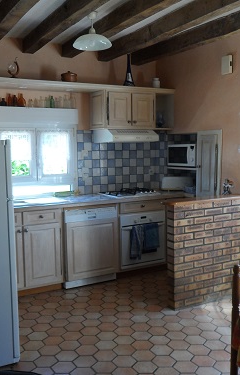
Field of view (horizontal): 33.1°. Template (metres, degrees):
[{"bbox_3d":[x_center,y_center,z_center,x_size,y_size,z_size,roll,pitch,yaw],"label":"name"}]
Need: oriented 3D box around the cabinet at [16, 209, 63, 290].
[{"bbox_3d":[-1.089,0.607,4.278,0.826,0.806,0.592,-4,6,-28],"label":"cabinet"}]

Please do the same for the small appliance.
[{"bbox_3d":[0.877,-0.406,5.006,0.367,0.265,0.500,-4,6,-32],"label":"small appliance"}]

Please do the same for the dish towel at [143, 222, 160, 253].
[{"bbox_3d":[0.365,0.561,4.658,0.215,0.335,0.060,-3,6,-28],"label":"dish towel"}]

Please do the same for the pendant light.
[{"bbox_3d":[-0.236,-1.382,3.528,0.343,0.283,0.343,0,6,0],"label":"pendant light"}]

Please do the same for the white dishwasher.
[{"bbox_3d":[-0.437,0.606,4.610,0.598,0.838,0.585,-3,6,-28],"label":"white dishwasher"}]

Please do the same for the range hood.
[{"bbox_3d":[0.056,-0.620,4.848,0.612,0.143,0.510,-4,6,-28],"label":"range hood"}]

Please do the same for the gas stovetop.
[{"bbox_3d":[0.111,0.053,4.926,0.590,0.065,0.510,-3,6,-28],"label":"gas stovetop"}]

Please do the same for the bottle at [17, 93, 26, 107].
[{"bbox_3d":[-1.089,-0.942,4.413,0.082,0.153,0.082,-4,6,-28],"label":"bottle"}]

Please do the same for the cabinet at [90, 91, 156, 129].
[{"bbox_3d":[0.026,-0.902,4.843,0.653,0.428,0.449,-4,6,-28],"label":"cabinet"}]

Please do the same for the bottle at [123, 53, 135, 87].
[{"bbox_3d":[0.101,-1.368,4.745,0.138,0.413,0.138,-1,5,0],"label":"bottle"}]

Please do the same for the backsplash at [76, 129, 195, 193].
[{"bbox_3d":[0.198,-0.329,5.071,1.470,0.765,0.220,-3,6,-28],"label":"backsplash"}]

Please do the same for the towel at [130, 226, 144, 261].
[{"bbox_3d":[0.192,0.625,4.572,0.180,0.410,0.060,-3,6,-28],"label":"towel"}]

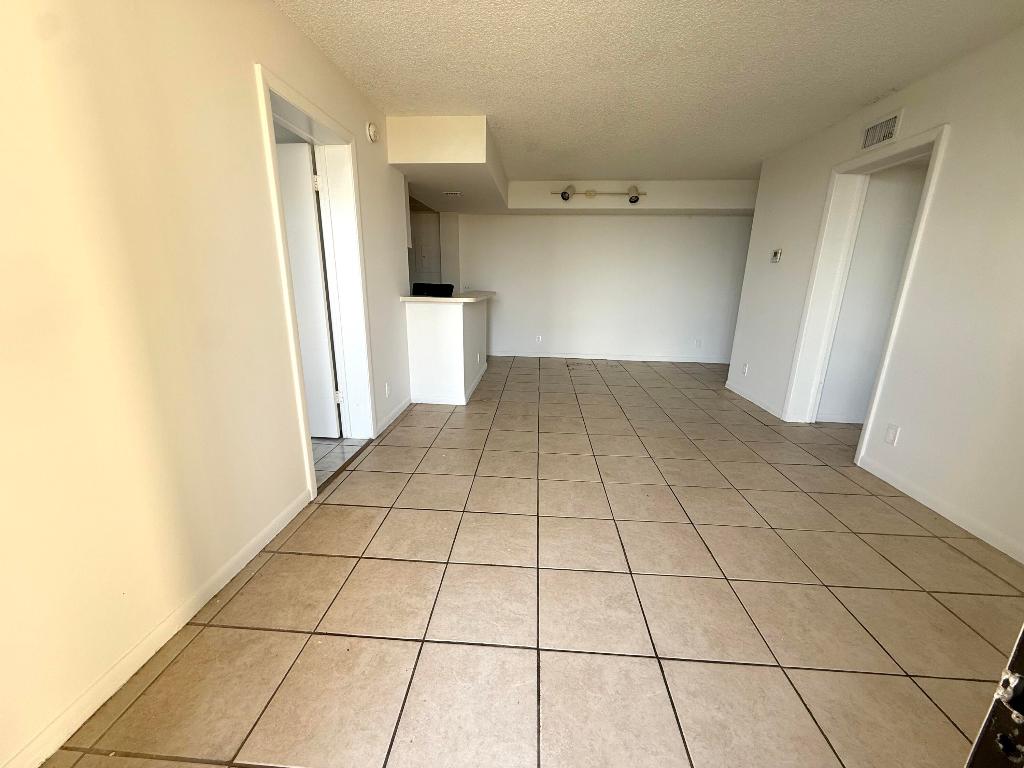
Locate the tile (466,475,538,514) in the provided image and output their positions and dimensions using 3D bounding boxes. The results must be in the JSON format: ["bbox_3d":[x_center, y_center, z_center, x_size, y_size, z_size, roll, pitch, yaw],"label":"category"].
[{"bbox_3d":[-0.044,0.662,2.446,0.402,0.010,0.402,2,15,3],"label":"tile"}]

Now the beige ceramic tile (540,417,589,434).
[{"bbox_3d":[0.445,0.361,3.603,0.402,0.012,0.402,2,15,3],"label":"beige ceramic tile"}]

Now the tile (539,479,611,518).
[{"bbox_3d":[0.362,0.672,2.412,0.399,0.012,0.402,2,15,3],"label":"tile"}]

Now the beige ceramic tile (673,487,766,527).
[{"bbox_3d":[1.170,0.700,2.364,0.399,0.012,0.402,2,15,3],"label":"beige ceramic tile"}]

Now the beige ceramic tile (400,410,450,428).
[{"bbox_3d":[-0.770,0.317,3.663,0.399,0.012,0.402,2,15,3],"label":"beige ceramic tile"}]

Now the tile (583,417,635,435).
[{"bbox_3d":[0.850,0.372,3.579,0.403,0.012,0.403,2,15,3],"label":"tile"}]

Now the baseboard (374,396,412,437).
[{"bbox_3d":[-1.041,0.264,3.687,0.013,0.082,0.877,2,15,3],"label":"baseboard"}]

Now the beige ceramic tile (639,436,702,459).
[{"bbox_3d":[1.227,0.494,3.161,0.402,0.012,0.402,2,15,3],"label":"beige ceramic tile"}]

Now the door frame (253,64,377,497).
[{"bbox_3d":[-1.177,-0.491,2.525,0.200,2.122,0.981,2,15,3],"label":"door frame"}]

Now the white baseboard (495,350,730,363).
[{"bbox_3d":[1.446,-0.402,6.359,3.771,0.083,0.015,2,15,3],"label":"white baseboard"}]

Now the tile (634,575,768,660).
[{"bbox_3d":[0.718,0.900,1.613,0.402,0.010,0.402,2,15,3],"label":"tile"}]

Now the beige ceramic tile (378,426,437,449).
[{"bbox_3d":[-0.797,0.421,3.270,0.399,0.012,0.402,2,15,3],"label":"beige ceramic tile"}]

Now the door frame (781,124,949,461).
[{"bbox_3d":[2.602,-0.557,3.086,0.272,2.109,0.965,2,15,3],"label":"door frame"}]

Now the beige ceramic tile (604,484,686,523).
[{"bbox_3d":[0.771,0.691,2.400,0.402,0.010,0.402,2,15,3],"label":"beige ceramic tile"}]

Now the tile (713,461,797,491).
[{"bbox_3d":[1.611,0.615,2.747,0.402,0.010,0.402,2,15,3],"label":"tile"}]

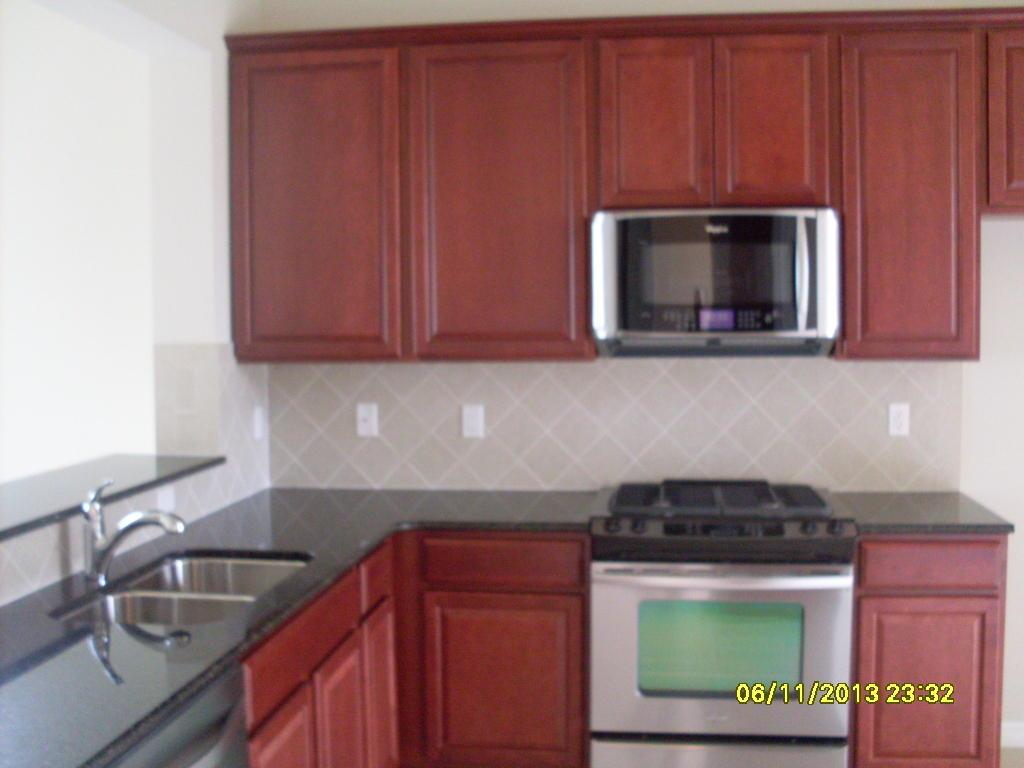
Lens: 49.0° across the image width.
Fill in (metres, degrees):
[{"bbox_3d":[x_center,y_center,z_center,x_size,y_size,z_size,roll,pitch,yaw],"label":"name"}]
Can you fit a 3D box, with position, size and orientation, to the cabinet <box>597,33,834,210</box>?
[{"bbox_3d":[0.652,-0.828,3.687,0.751,0.558,0.326,0,3,7],"label":"cabinet"}]

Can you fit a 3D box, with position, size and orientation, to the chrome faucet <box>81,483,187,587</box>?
[{"bbox_3d":[-0.866,0.343,2.576,0.247,0.241,0.060,0,3,7],"label":"chrome faucet"}]

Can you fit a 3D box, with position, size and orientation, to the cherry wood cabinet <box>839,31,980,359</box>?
[{"bbox_3d":[1.246,-0.591,3.629,0.453,1.035,0.326,0,3,7],"label":"cherry wood cabinet"}]

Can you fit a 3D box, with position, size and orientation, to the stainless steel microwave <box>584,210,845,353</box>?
[{"bbox_3d":[0.652,-0.322,3.668,0.757,0.452,0.417,0,3,7],"label":"stainless steel microwave"}]

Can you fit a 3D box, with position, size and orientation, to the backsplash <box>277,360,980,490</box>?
[{"bbox_3d":[0.320,0.148,3.938,2.427,0.468,0.015,0,3,7],"label":"backsplash"}]

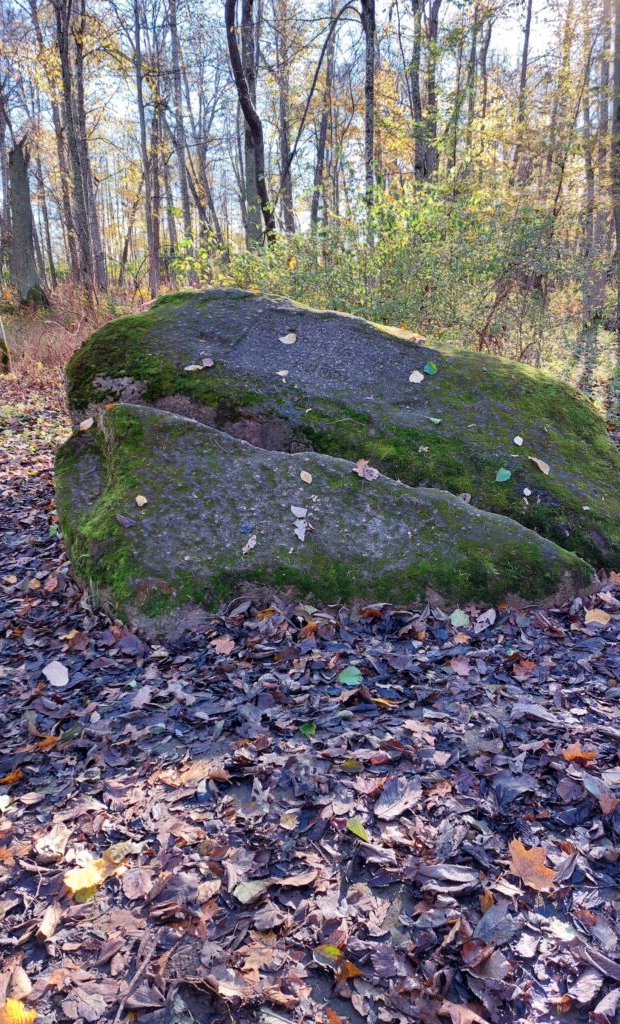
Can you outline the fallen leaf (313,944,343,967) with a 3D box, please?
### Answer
[{"bbox_3d":[0.040,1.006,1.611,0.060,0.018,0.048,-11,22,-26],"label":"fallen leaf"}]

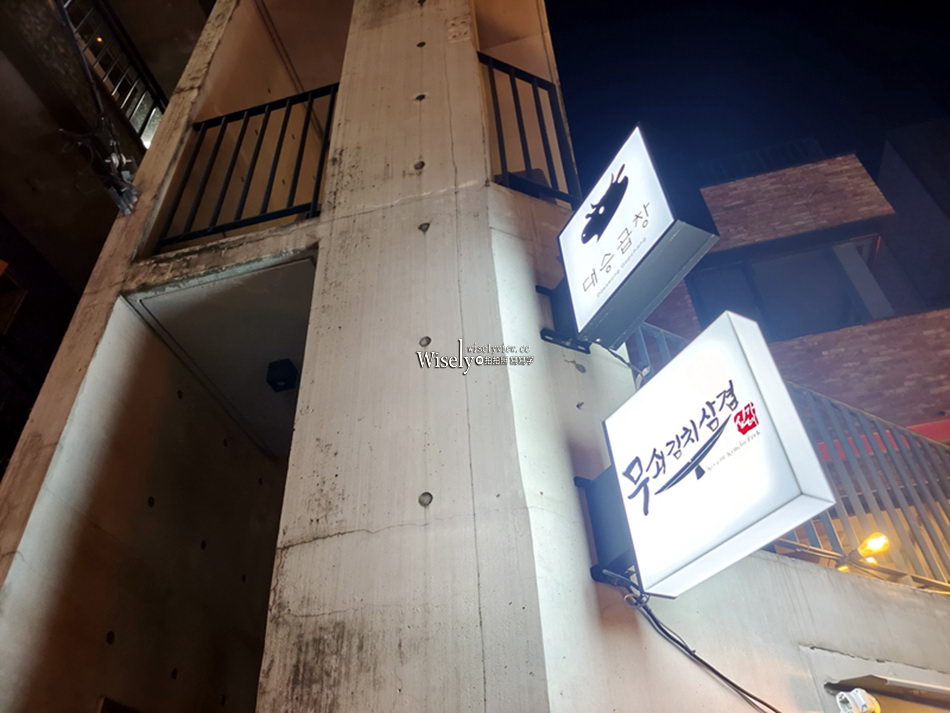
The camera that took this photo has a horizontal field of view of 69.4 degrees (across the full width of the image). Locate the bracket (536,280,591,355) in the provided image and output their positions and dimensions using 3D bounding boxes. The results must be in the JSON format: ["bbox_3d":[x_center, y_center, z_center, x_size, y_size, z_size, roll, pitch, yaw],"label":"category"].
[{"bbox_3d":[0.349,-0.181,2.455,0.210,0.285,0.145,15,-44,-22],"label":"bracket"}]

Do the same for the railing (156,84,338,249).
[{"bbox_3d":[-1.146,-1.006,3.524,0.875,1.091,0.055,-12,-41,9],"label":"railing"}]

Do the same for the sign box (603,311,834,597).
[{"bbox_3d":[0.552,0.242,1.679,0.099,0.500,0.500,16,-44,-22],"label":"sign box"}]

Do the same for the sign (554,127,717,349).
[{"bbox_3d":[0.495,-0.385,2.224,0.149,0.492,0.512,15,-44,-21],"label":"sign"}]

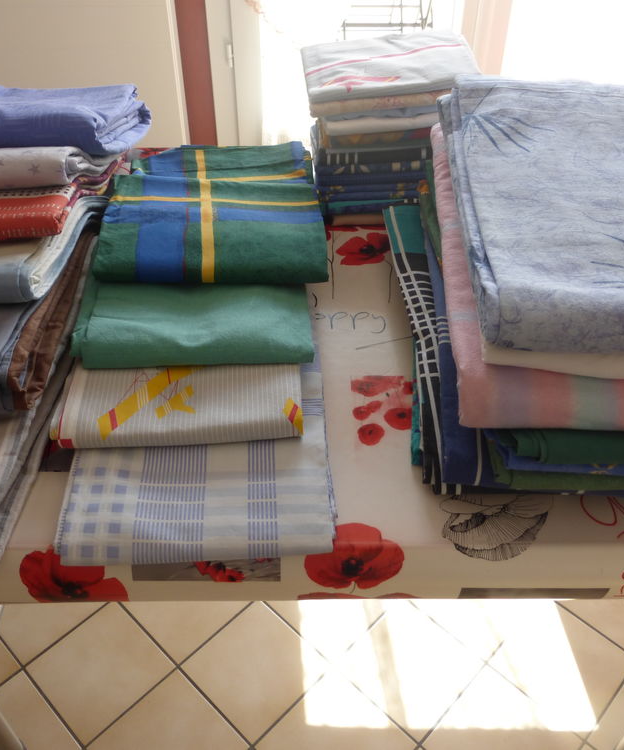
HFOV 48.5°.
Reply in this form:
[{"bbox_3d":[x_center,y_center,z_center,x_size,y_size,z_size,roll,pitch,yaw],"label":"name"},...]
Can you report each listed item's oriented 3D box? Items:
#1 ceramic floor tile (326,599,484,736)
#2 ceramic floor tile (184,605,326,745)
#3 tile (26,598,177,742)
[{"bbox_3d":[0.189,0.561,1.343,0.203,0.009,0.203,32,50,32],"label":"ceramic floor tile"},{"bbox_3d":[-0.108,0.564,1.339,0.203,0.009,0.203,32,50,32],"label":"ceramic floor tile"},{"bbox_3d":[-0.405,0.566,1.335,0.203,0.009,0.203,32,50,32],"label":"tile"}]

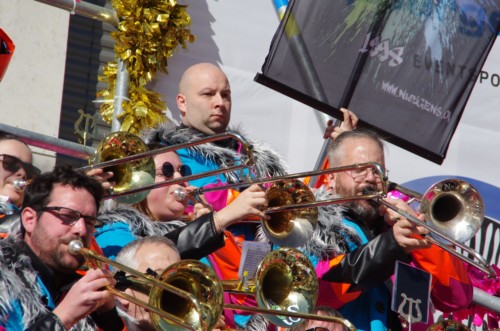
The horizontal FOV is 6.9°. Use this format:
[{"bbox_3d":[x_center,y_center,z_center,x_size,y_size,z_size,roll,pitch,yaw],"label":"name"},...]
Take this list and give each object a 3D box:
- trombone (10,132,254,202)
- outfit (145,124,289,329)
[{"bbox_3d":[-0.328,0.017,11.800,0.240,0.230,1.080,13,-18,-41],"label":"trombone"},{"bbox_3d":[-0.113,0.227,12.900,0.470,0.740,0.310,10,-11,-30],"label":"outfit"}]

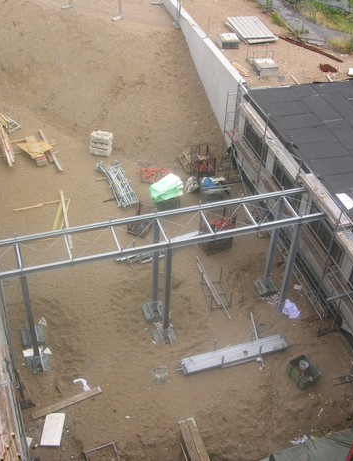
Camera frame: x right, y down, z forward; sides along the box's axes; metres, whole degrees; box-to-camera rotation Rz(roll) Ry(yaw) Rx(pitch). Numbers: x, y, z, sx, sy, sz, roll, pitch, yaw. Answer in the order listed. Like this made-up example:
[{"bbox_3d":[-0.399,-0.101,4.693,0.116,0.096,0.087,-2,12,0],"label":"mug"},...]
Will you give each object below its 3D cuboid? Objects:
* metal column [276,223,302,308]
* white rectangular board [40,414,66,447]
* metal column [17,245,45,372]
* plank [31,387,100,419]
[{"bbox_3d":[3.649,1.224,19.963,0.165,3.791,0.165,-10,41,-15],"label":"metal column"},{"bbox_3d":[-3.409,5.549,17.291,0.513,0.060,0.992,2,39,0],"label":"white rectangular board"},{"bbox_3d":[-4.125,2.631,17.739,0.165,3.950,0.165,-10,41,-15],"label":"metal column"},{"bbox_3d":[-3.145,5.014,17.962,2.057,0.050,0.186,-18,44,-23],"label":"plank"}]

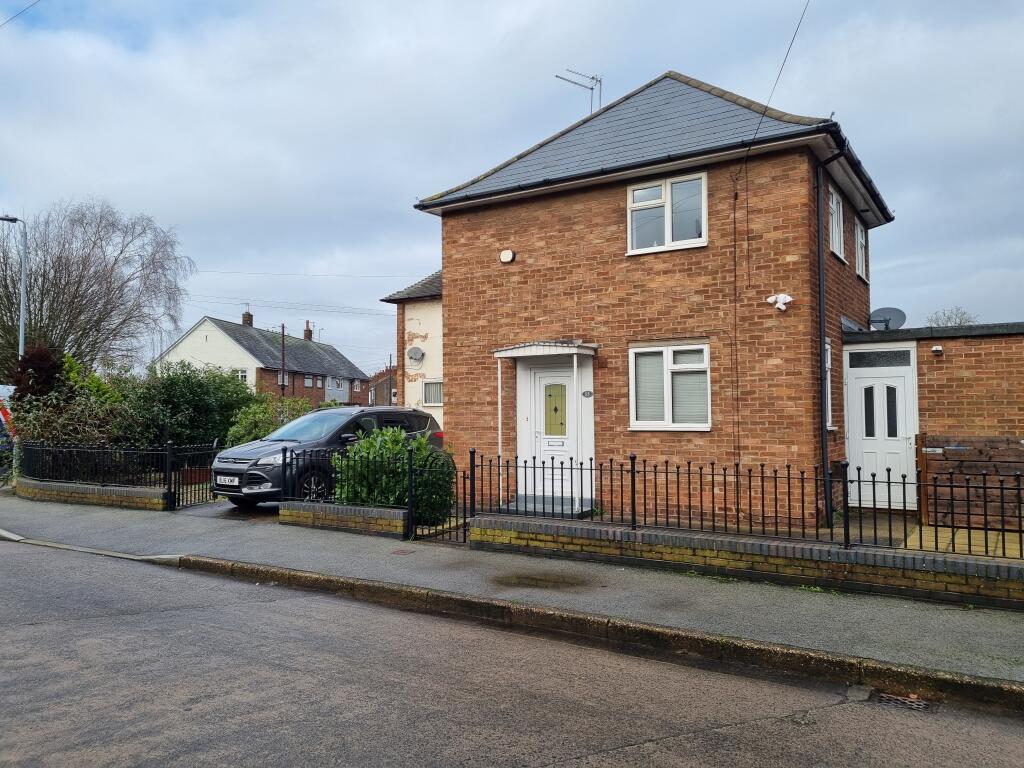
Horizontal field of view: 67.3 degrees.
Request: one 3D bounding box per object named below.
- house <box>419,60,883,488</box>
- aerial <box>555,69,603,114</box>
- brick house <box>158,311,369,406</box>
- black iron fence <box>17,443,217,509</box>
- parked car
[{"bbox_3d":[2.678,-1.813,13.337,6.500,7.500,5.900,-2,-3,33],"label":"house"},{"bbox_3d":[1.487,-6.508,17.200,1.150,1.150,0.450,1,-3,-32],"label":"aerial"},{"bbox_3d":[-19.748,-0.334,64.774,8.300,9.100,24.000,-1,-2,6],"label":"brick house"},{"bbox_3d":[-7.446,1.546,14.075,5.500,1.120,0.900,-2,-3,33],"label":"black iron fence"},{"bbox_3d":[-3.043,1.194,13.556,1.930,1.690,4.520,-2,-3,35],"label":"parked car"}]

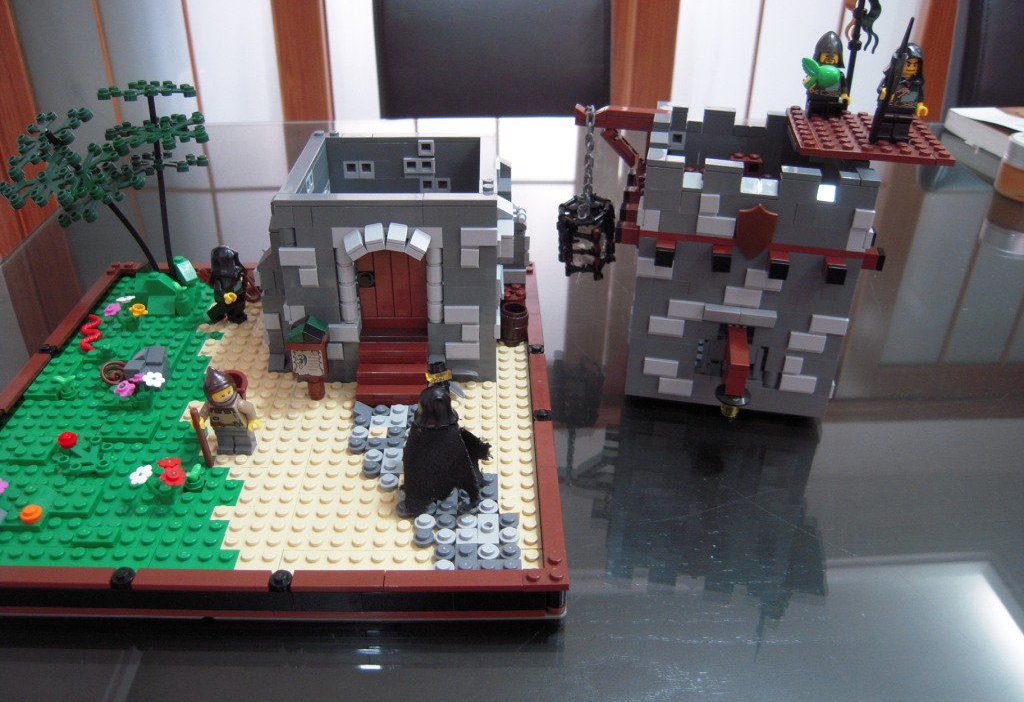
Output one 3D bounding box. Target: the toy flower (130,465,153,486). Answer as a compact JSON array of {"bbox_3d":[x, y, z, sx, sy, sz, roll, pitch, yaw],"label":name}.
[{"bbox_3d":[-0.142,0.048,0.317,0.010,0.004,0.010,-45,39,4],"label":"toy flower"}]

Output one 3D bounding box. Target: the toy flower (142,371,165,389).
[{"bbox_3d":[-0.162,0.013,0.374,0.010,0.004,0.010,47,38,-6],"label":"toy flower"}]

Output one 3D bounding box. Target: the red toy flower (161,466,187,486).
[{"bbox_3d":[-0.130,0.048,0.317,0.010,0.004,0.010,18,50,-23],"label":"red toy flower"}]

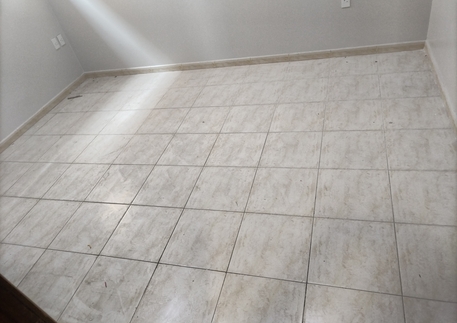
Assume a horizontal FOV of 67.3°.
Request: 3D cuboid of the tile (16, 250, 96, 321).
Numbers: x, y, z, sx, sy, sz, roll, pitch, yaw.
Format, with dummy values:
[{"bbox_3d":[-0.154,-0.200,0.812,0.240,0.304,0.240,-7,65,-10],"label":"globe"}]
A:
[{"bbox_3d":[-1.000,0.688,1.949,0.400,0.010,0.400,1,41,20],"label":"tile"}]

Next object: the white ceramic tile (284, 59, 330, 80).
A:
[{"bbox_3d":[0.797,-0.908,3.391,0.415,0.010,0.407,1,41,20],"label":"white ceramic tile"}]

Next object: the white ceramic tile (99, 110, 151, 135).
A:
[{"bbox_3d":[-0.997,-0.384,3.365,0.415,0.010,0.415,1,41,20],"label":"white ceramic tile"}]

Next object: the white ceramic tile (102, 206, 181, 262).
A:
[{"bbox_3d":[-0.546,0.449,2.197,0.417,0.010,0.417,1,41,20],"label":"white ceramic tile"}]

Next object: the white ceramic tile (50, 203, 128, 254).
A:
[{"bbox_3d":[-0.935,0.445,2.338,0.415,0.010,0.415,1,41,20],"label":"white ceramic tile"}]

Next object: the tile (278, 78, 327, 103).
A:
[{"bbox_3d":[0.653,-0.608,2.965,0.400,0.010,0.400,1,41,20],"label":"tile"}]

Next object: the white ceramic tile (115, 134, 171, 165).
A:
[{"bbox_3d":[-0.714,-0.103,2.929,0.415,0.010,0.415,1,41,20],"label":"white ceramic tile"}]

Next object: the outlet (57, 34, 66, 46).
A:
[{"bbox_3d":[-1.915,-1.392,3.936,0.010,0.117,0.073,1,41,20],"label":"outlet"}]

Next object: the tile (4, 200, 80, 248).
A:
[{"bbox_3d":[-1.272,0.420,2.366,0.400,0.010,0.400,1,41,20],"label":"tile"}]

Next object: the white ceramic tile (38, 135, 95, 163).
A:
[{"bbox_3d":[-1.513,-0.117,3.216,0.417,0.010,0.417,1,41,20],"label":"white ceramic tile"}]

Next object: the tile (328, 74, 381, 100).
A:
[{"bbox_3d":[1.080,-0.628,2.954,0.415,0.010,0.415,1,41,20],"label":"tile"}]

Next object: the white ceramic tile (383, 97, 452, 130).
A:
[{"bbox_3d":[1.363,-0.348,2.518,0.415,0.010,0.415,1,41,20],"label":"white ceramic tile"}]

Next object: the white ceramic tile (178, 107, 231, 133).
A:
[{"bbox_3d":[-0.205,-0.356,2.949,0.400,0.010,0.400,1,41,20],"label":"white ceramic tile"}]

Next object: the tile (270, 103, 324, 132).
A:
[{"bbox_3d":[0.548,-0.345,2.681,0.400,0.010,0.400,1,41,20],"label":"tile"}]

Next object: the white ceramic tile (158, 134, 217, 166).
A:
[{"bbox_3d":[-0.321,-0.098,2.787,0.415,0.010,0.415,1,41,20],"label":"white ceramic tile"}]

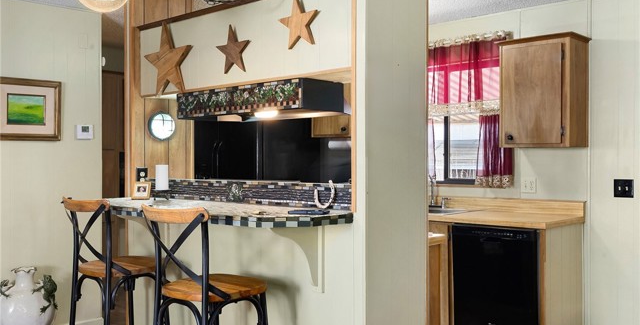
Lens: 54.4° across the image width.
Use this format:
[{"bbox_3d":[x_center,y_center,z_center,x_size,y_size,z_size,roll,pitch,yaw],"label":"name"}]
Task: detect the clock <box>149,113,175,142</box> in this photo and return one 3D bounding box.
[{"bbox_3d":[-1.005,-0.231,3.962,0.032,0.187,0.187,0,0,42],"label":"clock"}]

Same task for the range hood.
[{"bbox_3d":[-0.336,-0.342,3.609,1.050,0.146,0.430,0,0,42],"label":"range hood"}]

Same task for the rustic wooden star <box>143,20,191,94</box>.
[{"bbox_3d":[-0.880,-0.607,3.631,0.454,0.420,0.035,0,0,42],"label":"rustic wooden star"}]

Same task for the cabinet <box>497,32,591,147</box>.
[{"bbox_3d":[1.571,-0.477,4.385,0.544,0.753,0.355,0,0,42],"label":"cabinet"}]

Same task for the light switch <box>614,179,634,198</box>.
[{"bbox_3d":[2.044,0.176,4.184,0.120,0.118,0.012,0,0,42],"label":"light switch"}]

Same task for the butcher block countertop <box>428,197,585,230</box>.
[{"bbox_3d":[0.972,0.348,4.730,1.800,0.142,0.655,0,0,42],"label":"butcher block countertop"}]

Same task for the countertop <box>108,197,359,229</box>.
[{"bbox_3d":[-0.638,0.234,3.026,1.670,0.045,0.600,0,0,42],"label":"countertop"}]

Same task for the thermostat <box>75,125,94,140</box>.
[{"bbox_3d":[-1.746,-0.223,4.629,0.026,0.109,0.117,0,0,42],"label":"thermostat"}]

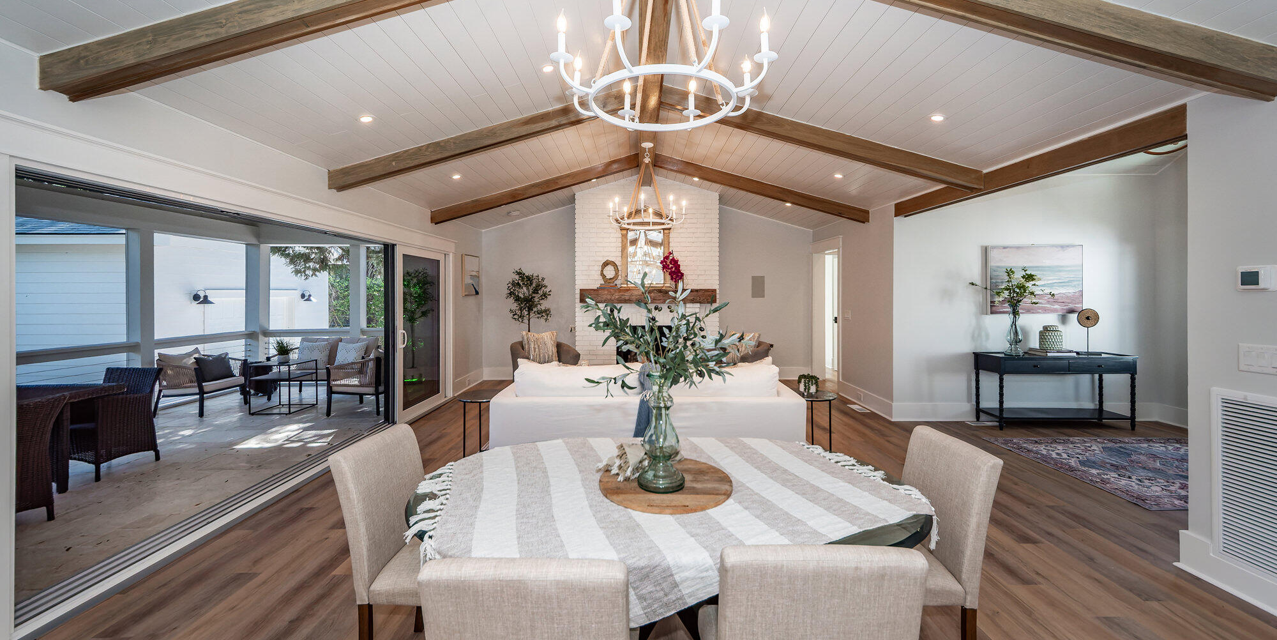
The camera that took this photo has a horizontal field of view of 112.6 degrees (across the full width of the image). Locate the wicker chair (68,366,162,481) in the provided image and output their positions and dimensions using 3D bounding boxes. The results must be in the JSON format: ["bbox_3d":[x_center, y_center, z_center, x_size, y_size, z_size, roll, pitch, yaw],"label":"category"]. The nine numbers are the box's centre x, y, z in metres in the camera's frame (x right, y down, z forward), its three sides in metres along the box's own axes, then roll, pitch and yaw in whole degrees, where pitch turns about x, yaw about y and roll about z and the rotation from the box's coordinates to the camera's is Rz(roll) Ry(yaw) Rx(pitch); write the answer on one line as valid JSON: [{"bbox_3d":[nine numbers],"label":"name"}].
[{"bbox_3d":[-4.480,0.830,3.580,0.590,0.820,0.620,0,2,0],"label":"wicker chair"}]

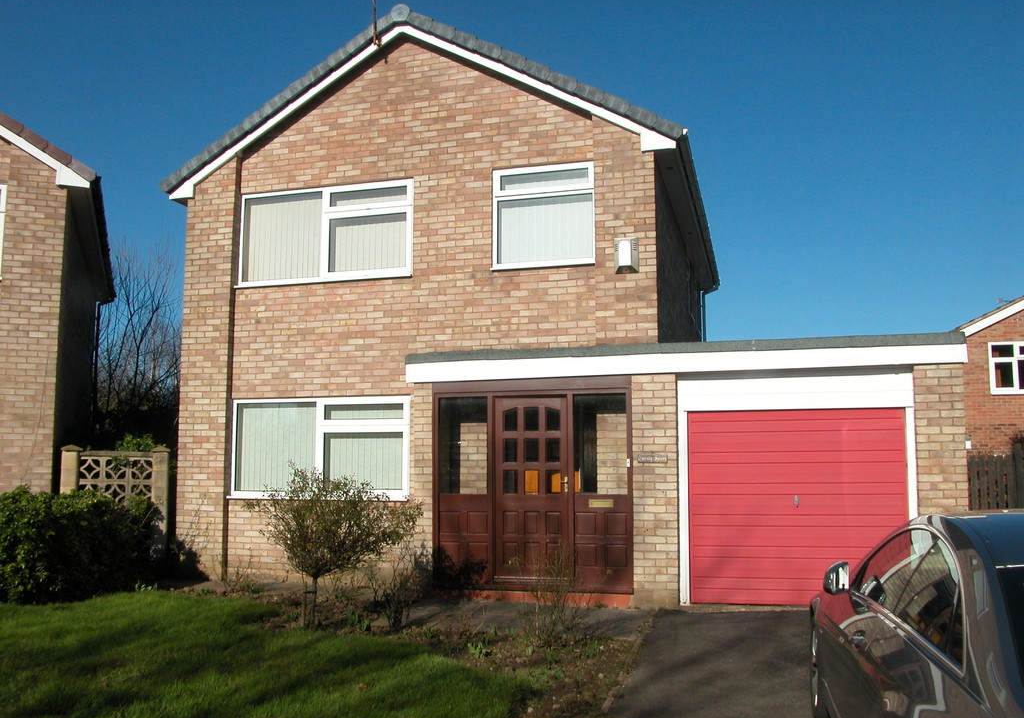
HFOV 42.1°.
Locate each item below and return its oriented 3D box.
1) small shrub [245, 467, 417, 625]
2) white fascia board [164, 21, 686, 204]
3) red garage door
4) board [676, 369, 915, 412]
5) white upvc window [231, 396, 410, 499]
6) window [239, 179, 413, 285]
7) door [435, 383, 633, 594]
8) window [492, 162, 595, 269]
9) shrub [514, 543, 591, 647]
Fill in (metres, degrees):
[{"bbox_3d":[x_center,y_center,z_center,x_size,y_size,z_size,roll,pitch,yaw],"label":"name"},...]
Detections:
[{"bbox_3d":[-1.655,1.701,12.156,1.620,1.490,1.450,-2,-7,20],"label":"small shrub"},{"bbox_3d":[-1.234,-3.007,15.751,6.457,1.890,0.120,-2,-7,20],"label":"white fascia board"},{"bbox_3d":[2.766,1.442,12.980,2.087,1.888,0.060,-2,-7,20],"label":"red garage door"},{"bbox_3d":[2.755,0.343,13.044,2.280,0.310,0.060,-2,-7,20],"label":"board"},{"bbox_3d":[-2.274,1.069,15.816,2.361,1.194,0.100,-2,-7,20],"label":"white upvc window"},{"bbox_3d":[-2.246,-1.491,16.093,2.325,1.165,0.100,-2,-7,20],"label":"window"},{"bbox_3d":[0.211,1.319,13.858,2.176,2.191,0.120,-2,-7,20],"label":"door"},{"bbox_3d":[0.369,-1.610,15.168,1.215,1.167,0.100,-2,-7,20],"label":"window"},{"bbox_3d":[0.328,1.921,10.885,0.620,0.820,0.600,0,-6,0],"label":"shrub"}]

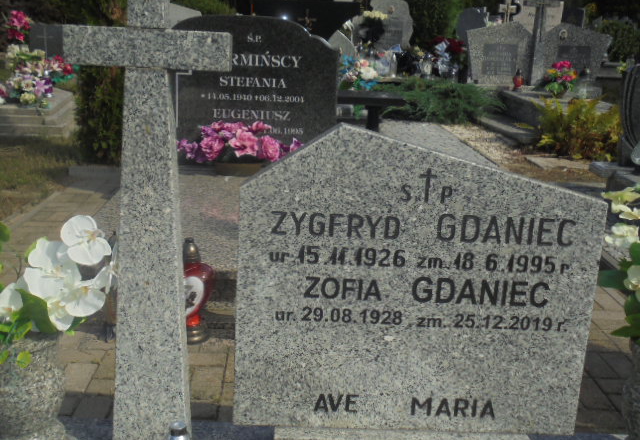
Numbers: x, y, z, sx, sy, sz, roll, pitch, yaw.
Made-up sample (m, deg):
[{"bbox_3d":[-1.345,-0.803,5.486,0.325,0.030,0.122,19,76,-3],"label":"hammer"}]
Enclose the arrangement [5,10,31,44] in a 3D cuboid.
[{"bbox_3d":[-3.028,-1.926,7.034,0.256,0.330,0.250,2,17,-3],"label":"arrangement"}]

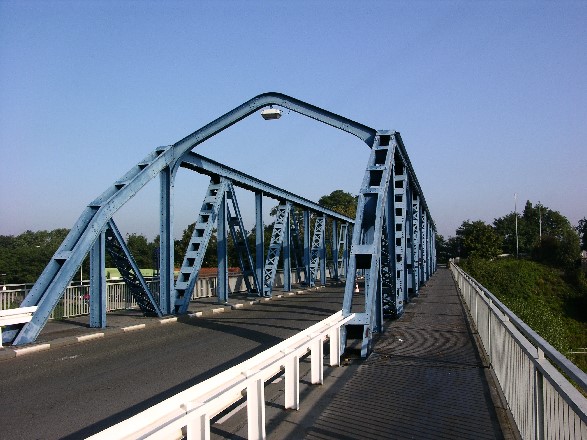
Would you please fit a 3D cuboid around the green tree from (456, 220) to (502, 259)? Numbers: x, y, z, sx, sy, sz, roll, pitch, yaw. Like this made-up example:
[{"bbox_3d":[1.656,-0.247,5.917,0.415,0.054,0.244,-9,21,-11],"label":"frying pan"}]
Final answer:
[{"bbox_3d":[23.509,2.528,75.000,5.700,5.100,5.400,-2,-4,17],"label":"green tree"}]

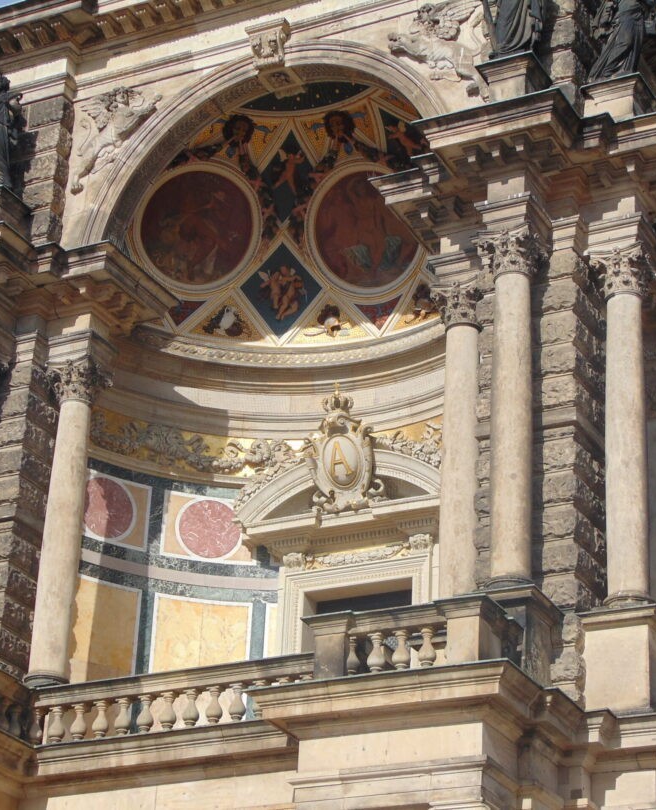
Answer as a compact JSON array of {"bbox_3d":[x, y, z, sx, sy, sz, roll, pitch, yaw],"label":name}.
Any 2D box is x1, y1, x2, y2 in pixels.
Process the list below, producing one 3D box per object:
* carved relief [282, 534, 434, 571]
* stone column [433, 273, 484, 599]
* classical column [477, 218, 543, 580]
[{"bbox_3d":[0.424,2.239,33.391,2.480,0.289,0.270,-10,-28,25],"label":"carved relief"},{"bbox_3d":[1.644,0.739,27.549,0.724,4.813,0.724,2,-26,1],"label":"stone column"},{"bbox_3d":[2.183,0.149,26.293,0.724,4.813,0.724,2,-26,1],"label":"classical column"}]

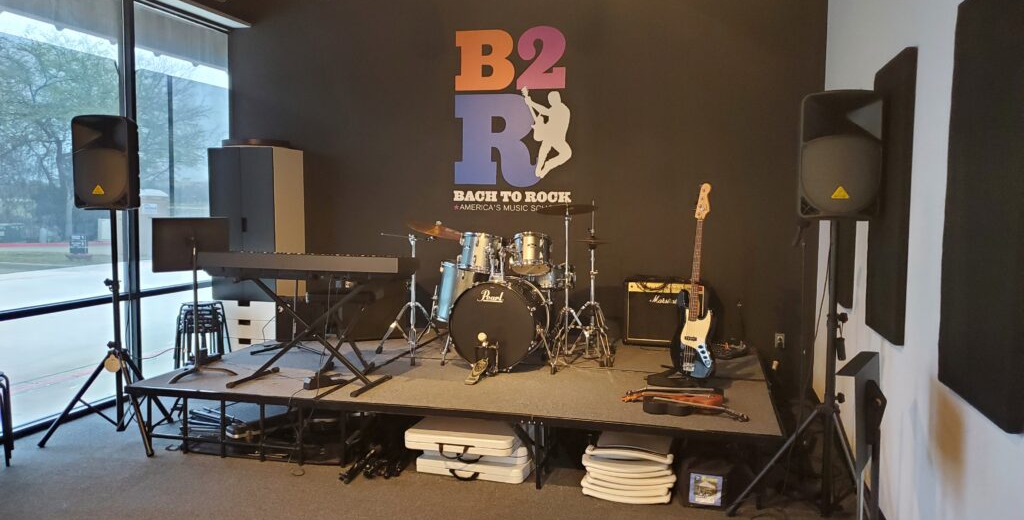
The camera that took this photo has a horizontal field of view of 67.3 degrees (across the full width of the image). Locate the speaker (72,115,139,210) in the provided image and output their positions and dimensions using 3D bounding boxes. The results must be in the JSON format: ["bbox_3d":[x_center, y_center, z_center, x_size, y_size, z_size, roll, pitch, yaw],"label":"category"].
[{"bbox_3d":[-2.436,-0.583,4.666,0.345,0.550,0.280,-1,5,-7],"label":"speaker"}]

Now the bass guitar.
[{"bbox_3d":[1.102,0.125,4.596,0.080,1.170,0.340,4,0,-40],"label":"bass guitar"}]

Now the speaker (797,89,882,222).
[{"bbox_3d":[1.482,-0.460,3.417,0.345,0.550,0.280,1,5,13],"label":"speaker"}]

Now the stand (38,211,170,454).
[{"bbox_3d":[-2.459,0.409,4.870,0.790,1.430,0.650,1,5,14],"label":"stand"}]

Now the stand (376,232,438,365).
[{"bbox_3d":[-0.737,0.244,5.356,0.480,0.870,0.470,1,5,14],"label":"stand"}]

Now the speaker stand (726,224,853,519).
[{"bbox_3d":[1.381,0.523,3.536,0.700,1.440,0.750,1,5,14],"label":"speaker stand"}]

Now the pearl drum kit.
[{"bbox_3d":[-0.026,0.151,5.222,1.430,1.085,1.030,1,5,16],"label":"pearl drum kit"}]

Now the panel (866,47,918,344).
[{"bbox_3d":[1.670,-0.271,3.402,0.045,1.210,0.610,1,5,14],"label":"panel"}]

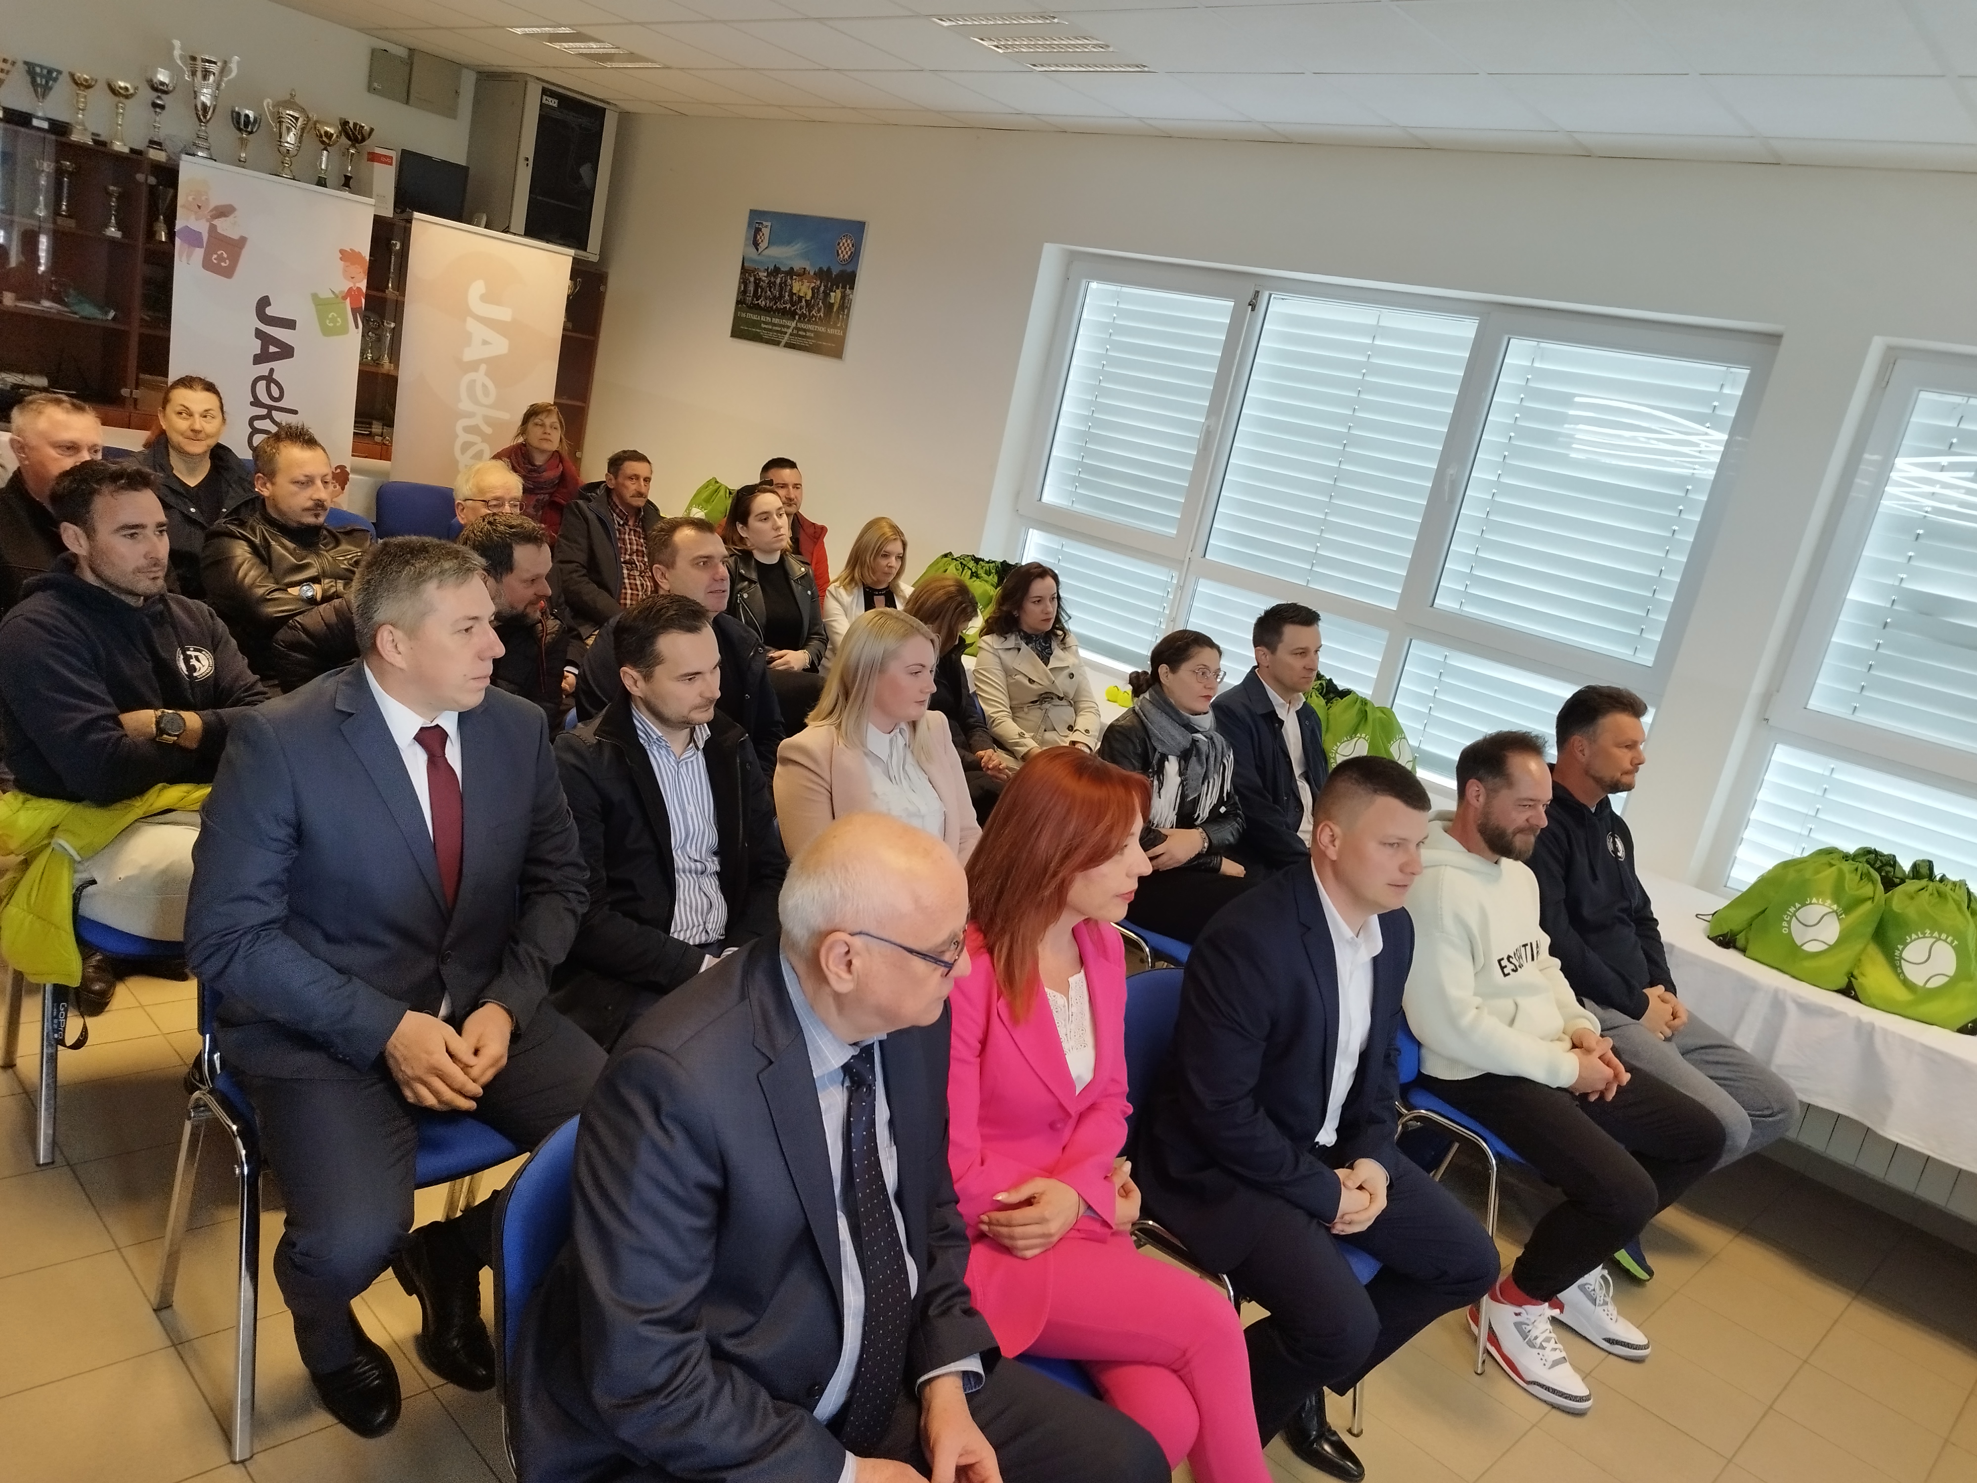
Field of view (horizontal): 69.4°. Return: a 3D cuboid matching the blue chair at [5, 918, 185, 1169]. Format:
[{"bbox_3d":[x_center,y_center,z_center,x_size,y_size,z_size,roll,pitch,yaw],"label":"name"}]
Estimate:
[{"bbox_3d":[-1.784,0.351,3.063,0.560,0.820,0.530,24,18,40],"label":"blue chair"}]

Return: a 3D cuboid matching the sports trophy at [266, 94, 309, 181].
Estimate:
[{"bbox_3d":[-3.561,-3.051,7.264,0.170,0.464,0.235,24,18,40],"label":"sports trophy"}]

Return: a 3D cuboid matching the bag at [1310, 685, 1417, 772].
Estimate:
[{"bbox_3d":[1.255,-0.003,4.692,0.390,0.350,0.240,21,16,32],"label":"bag"}]

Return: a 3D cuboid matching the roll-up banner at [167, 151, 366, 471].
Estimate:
[{"bbox_3d":[-3.412,-1.575,6.758,0.150,2.070,0.850,24,18,40],"label":"roll-up banner"}]

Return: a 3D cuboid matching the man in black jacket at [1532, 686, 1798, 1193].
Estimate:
[{"bbox_3d":[1.562,0.597,3.496,0.790,1.380,0.550,24,18,40],"label":"man in black jacket"}]

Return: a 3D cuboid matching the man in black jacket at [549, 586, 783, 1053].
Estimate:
[{"bbox_3d":[-0.576,0.395,2.879,0.820,1.310,0.570,24,18,40],"label":"man in black jacket"}]

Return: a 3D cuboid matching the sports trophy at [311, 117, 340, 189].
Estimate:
[{"bbox_3d":[-3.588,-3.143,7.727,0.145,0.400,0.145,24,18,40],"label":"sports trophy"}]

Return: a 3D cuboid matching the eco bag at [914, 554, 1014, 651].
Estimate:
[{"bbox_3d":[-0.069,-0.555,5.804,0.400,0.340,0.260,24,18,40],"label":"eco bag"}]

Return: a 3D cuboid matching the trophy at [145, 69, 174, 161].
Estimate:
[{"bbox_3d":[-4.138,-3.132,7.132,0.135,0.440,0.135,24,18,40],"label":"trophy"}]

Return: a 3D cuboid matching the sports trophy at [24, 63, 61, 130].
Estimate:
[{"bbox_3d":[-4.298,-2.926,6.492,0.170,0.300,0.170,24,18,40],"label":"sports trophy"}]

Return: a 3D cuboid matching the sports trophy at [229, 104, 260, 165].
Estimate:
[{"bbox_3d":[-3.709,-2.986,7.132,0.150,0.345,0.150,24,18,40],"label":"sports trophy"}]

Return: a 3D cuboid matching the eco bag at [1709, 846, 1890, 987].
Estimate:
[{"bbox_3d":[2.147,0.432,3.750,0.370,0.330,0.200,24,18,40],"label":"eco bag"}]

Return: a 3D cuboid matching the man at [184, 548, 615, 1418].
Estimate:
[{"bbox_3d":[-0.865,0.389,2.277,0.680,1.370,0.620,22,17,36],"label":"man"}]

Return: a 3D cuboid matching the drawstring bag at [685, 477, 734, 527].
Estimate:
[{"bbox_3d":[-1.357,-1.132,7.042,0.370,0.330,0.220,24,18,40],"label":"drawstring bag"}]

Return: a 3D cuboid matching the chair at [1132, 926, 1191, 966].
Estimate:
[{"bbox_3d":[0.403,0.526,3.912,0.570,0.850,0.530,24,18,40],"label":"chair"}]

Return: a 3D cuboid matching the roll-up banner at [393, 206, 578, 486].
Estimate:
[{"bbox_3d":[-2.672,-1.581,7.455,0.150,2.050,0.860,24,18,40],"label":"roll-up banner"}]

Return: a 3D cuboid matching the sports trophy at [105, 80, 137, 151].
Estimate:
[{"bbox_3d":[-4.260,-3.076,7.025,0.135,0.335,0.135,24,18,40],"label":"sports trophy"}]

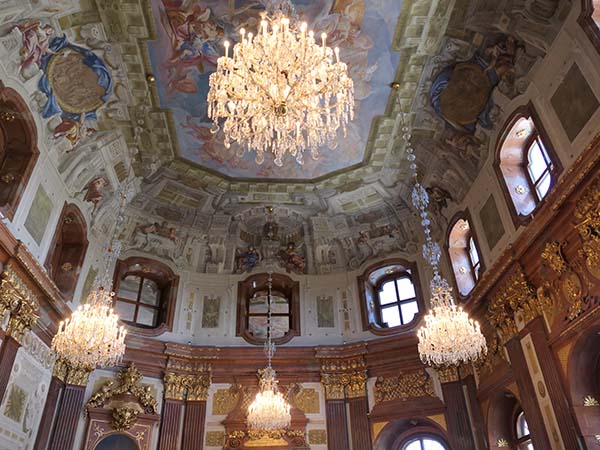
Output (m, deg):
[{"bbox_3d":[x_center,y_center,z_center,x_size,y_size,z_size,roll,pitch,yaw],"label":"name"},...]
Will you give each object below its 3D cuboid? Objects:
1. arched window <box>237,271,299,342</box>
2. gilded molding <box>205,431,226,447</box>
[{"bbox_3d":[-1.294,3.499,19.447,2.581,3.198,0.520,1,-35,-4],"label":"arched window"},{"bbox_3d":[-2.794,7.034,15.401,0.602,0.456,0.066,2,-33,-6],"label":"gilded molding"}]

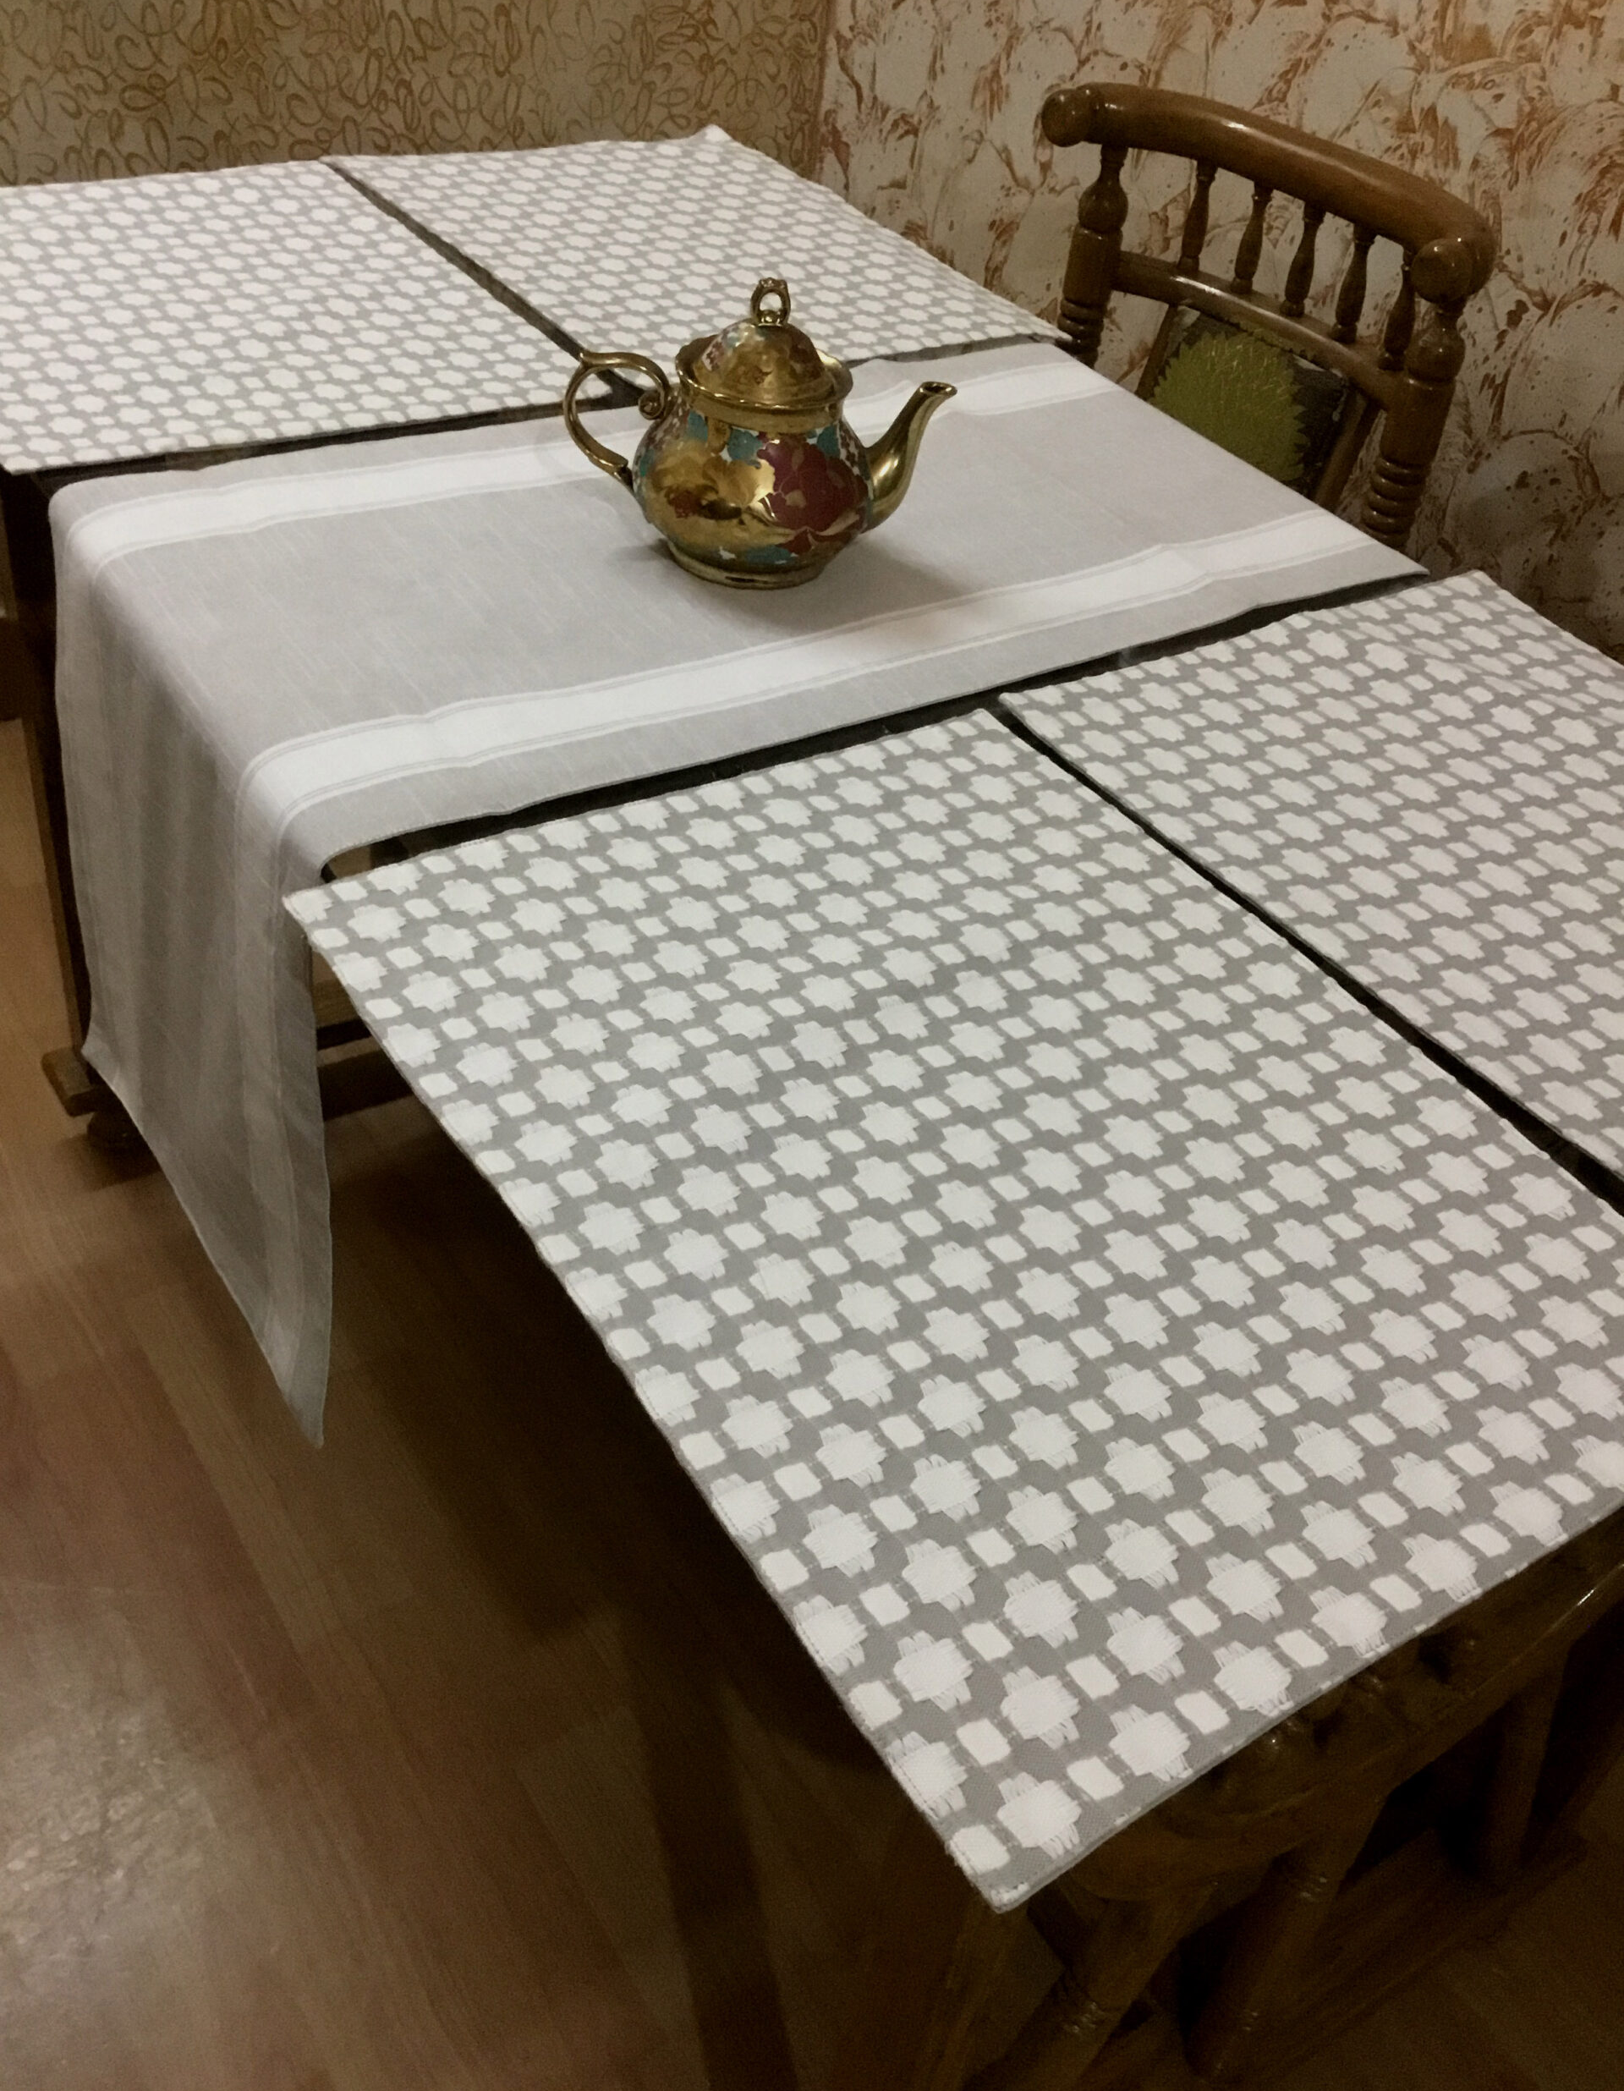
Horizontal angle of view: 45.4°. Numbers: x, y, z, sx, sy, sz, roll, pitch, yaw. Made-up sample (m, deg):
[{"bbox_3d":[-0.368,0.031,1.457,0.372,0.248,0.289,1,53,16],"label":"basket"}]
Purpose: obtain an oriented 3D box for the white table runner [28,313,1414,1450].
[{"bbox_3d":[-0.044,-0.145,1.282,0.777,0.410,0.396,-20,48,-30],"label":"white table runner"}]

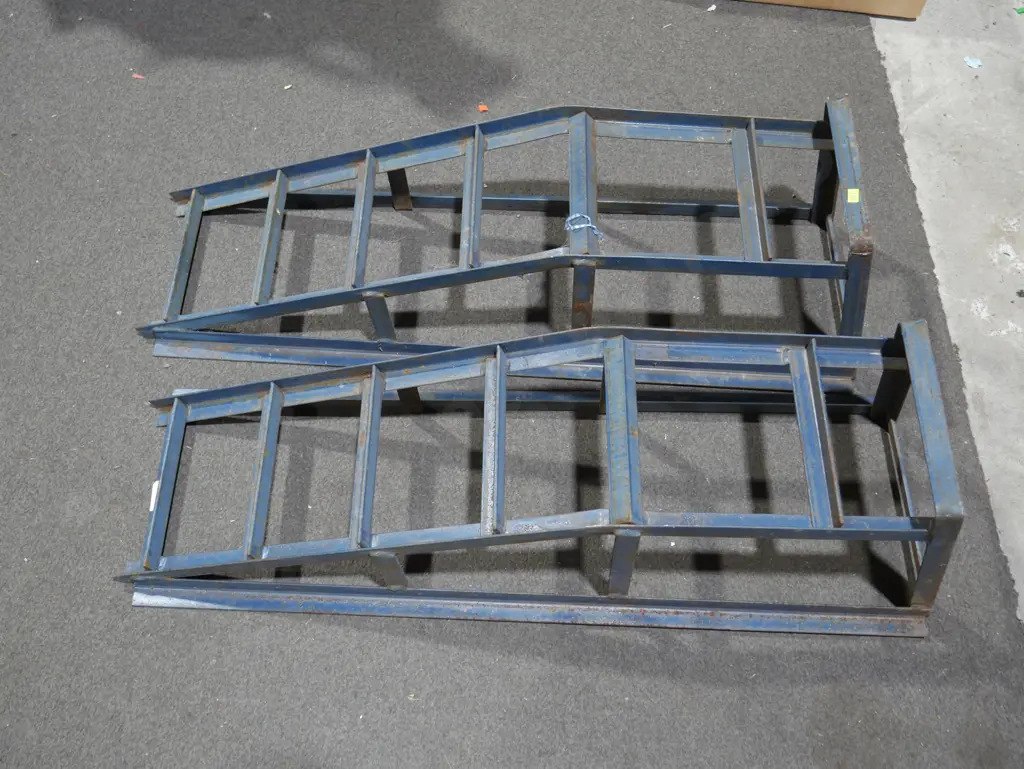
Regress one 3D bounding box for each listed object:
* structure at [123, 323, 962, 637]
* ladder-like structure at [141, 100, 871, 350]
[{"bbox_3d":[0.034,0.106,1.468,1.234,0.330,0.413,2,60,-2],"label":"structure"},{"bbox_3d":[-0.007,-0.268,1.676,1.234,0.330,0.413,2,60,-2],"label":"ladder-like structure"}]

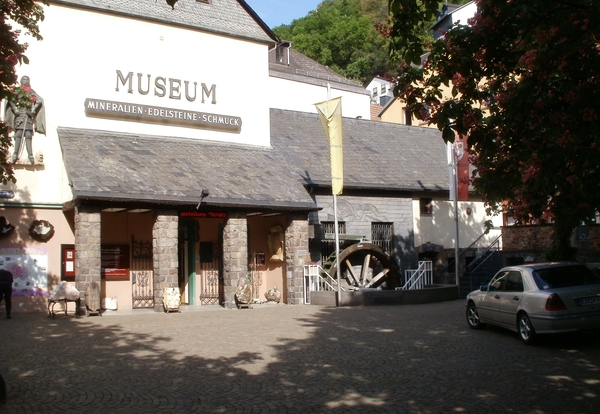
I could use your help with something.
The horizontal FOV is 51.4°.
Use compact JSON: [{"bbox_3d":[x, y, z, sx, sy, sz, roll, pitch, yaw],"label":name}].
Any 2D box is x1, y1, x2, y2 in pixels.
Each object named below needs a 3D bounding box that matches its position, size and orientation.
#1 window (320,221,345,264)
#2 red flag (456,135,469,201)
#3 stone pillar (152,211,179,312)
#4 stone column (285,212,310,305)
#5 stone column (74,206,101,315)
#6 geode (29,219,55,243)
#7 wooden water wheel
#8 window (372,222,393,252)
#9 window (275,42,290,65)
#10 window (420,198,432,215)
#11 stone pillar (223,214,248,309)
[{"bbox_3d":[1.254,1.375,23.499,1.080,1.550,0.150,2,-6,-31],"label":"window"},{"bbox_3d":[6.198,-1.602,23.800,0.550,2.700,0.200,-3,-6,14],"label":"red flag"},{"bbox_3d":[-4.015,1.627,18.666,0.570,2.970,0.570,2,-7,-30],"label":"stone pillar"},{"bbox_3d":[-0.106,1.770,20.915,0.570,2.970,0.570,2,-7,-30],"label":"stone column"},{"bbox_3d":[-5.962,1.517,17.550,0.570,2.970,0.570,2,-7,-30],"label":"stone column"},{"bbox_3d":[-7.940,0.723,19.204,0.680,0.700,0.330,2,-6,-31],"label":"geode"},{"bbox_3d":[2.000,2.730,21.601,2.863,2.863,0.750,2,-7,-26],"label":"wooden water wheel"},{"bbox_3d":[3.123,1.190,23.567,0.950,1.200,0.150,2,-7,-26],"label":"window"},{"bbox_3d":[-0.813,-7.134,29.000,0.800,1.000,0.150,3,-7,-33],"label":"window"},{"bbox_3d":[5.301,0.000,26.109,0.600,0.600,0.150,2,-6,-31],"label":"window"},{"bbox_3d":[-2.152,1.789,20.617,0.610,3.100,0.600,2,-6,-31],"label":"stone pillar"}]

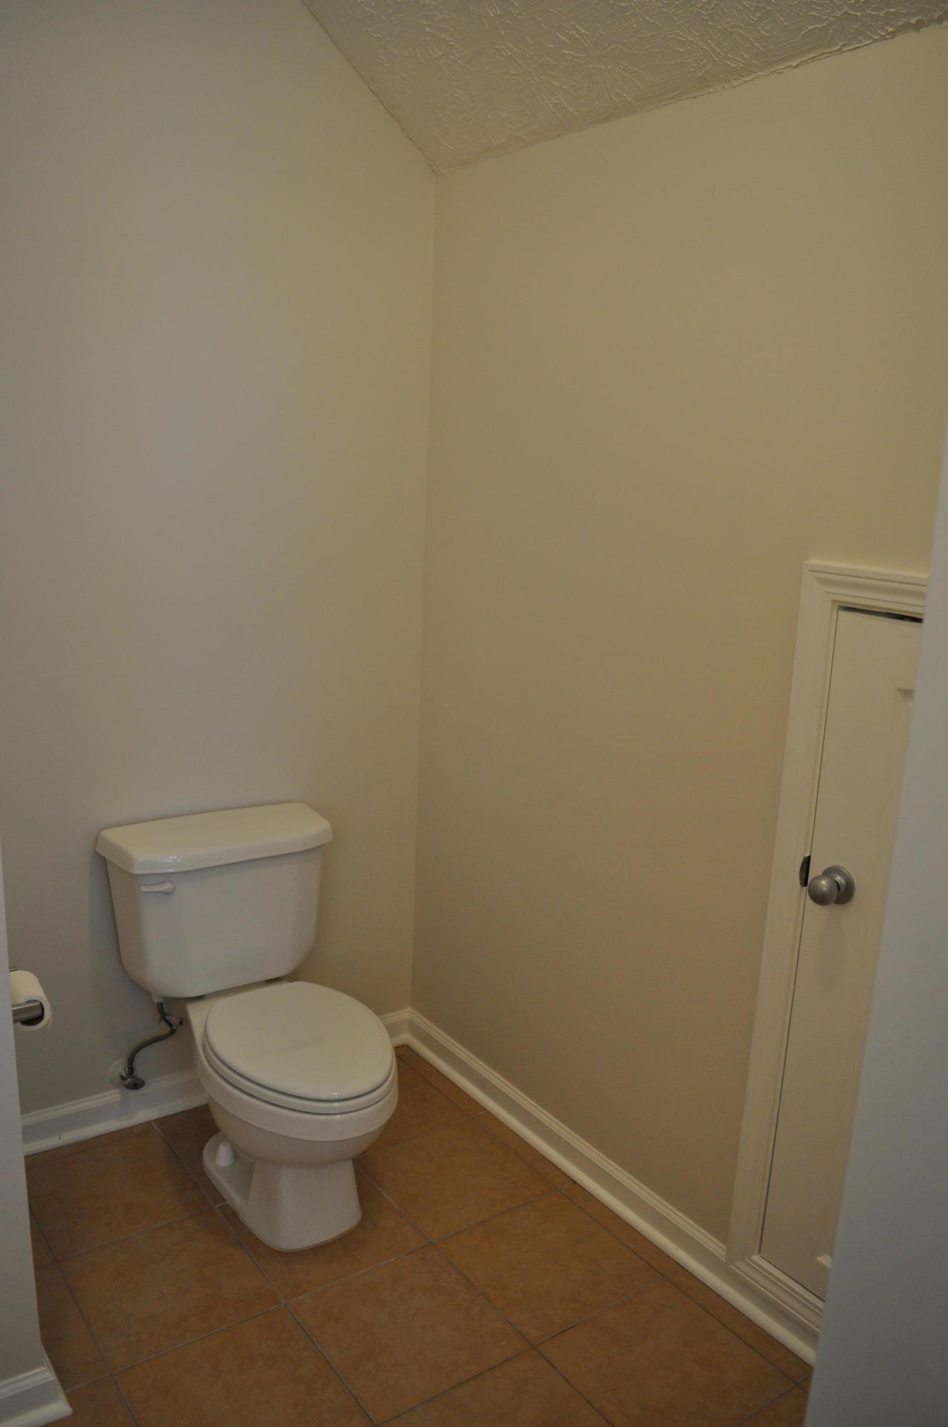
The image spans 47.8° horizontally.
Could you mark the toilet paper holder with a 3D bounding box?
[{"bbox_3d":[-0.788,0.480,1.814,0.085,0.050,0.155,-6,15,-35],"label":"toilet paper holder"}]

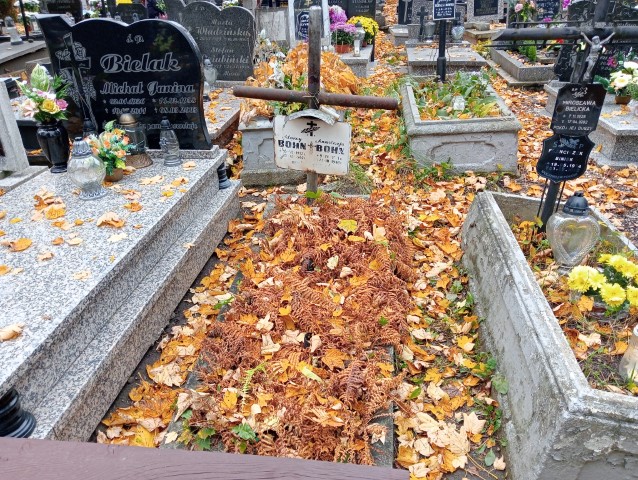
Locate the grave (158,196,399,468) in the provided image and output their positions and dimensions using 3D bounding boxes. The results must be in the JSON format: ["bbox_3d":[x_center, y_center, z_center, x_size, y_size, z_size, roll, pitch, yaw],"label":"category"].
[{"bbox_3d":[-0.024,0.226,2.648,0.876,0.221,2.154,2,28,7],"label":"grave"}]

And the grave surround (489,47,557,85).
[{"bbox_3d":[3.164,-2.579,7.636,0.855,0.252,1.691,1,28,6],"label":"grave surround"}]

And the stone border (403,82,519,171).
[{"bbox_3d":[1.221,-1.080,4.820,0.876,0.393,1.651,1,28,5],"label":"stone border"}]

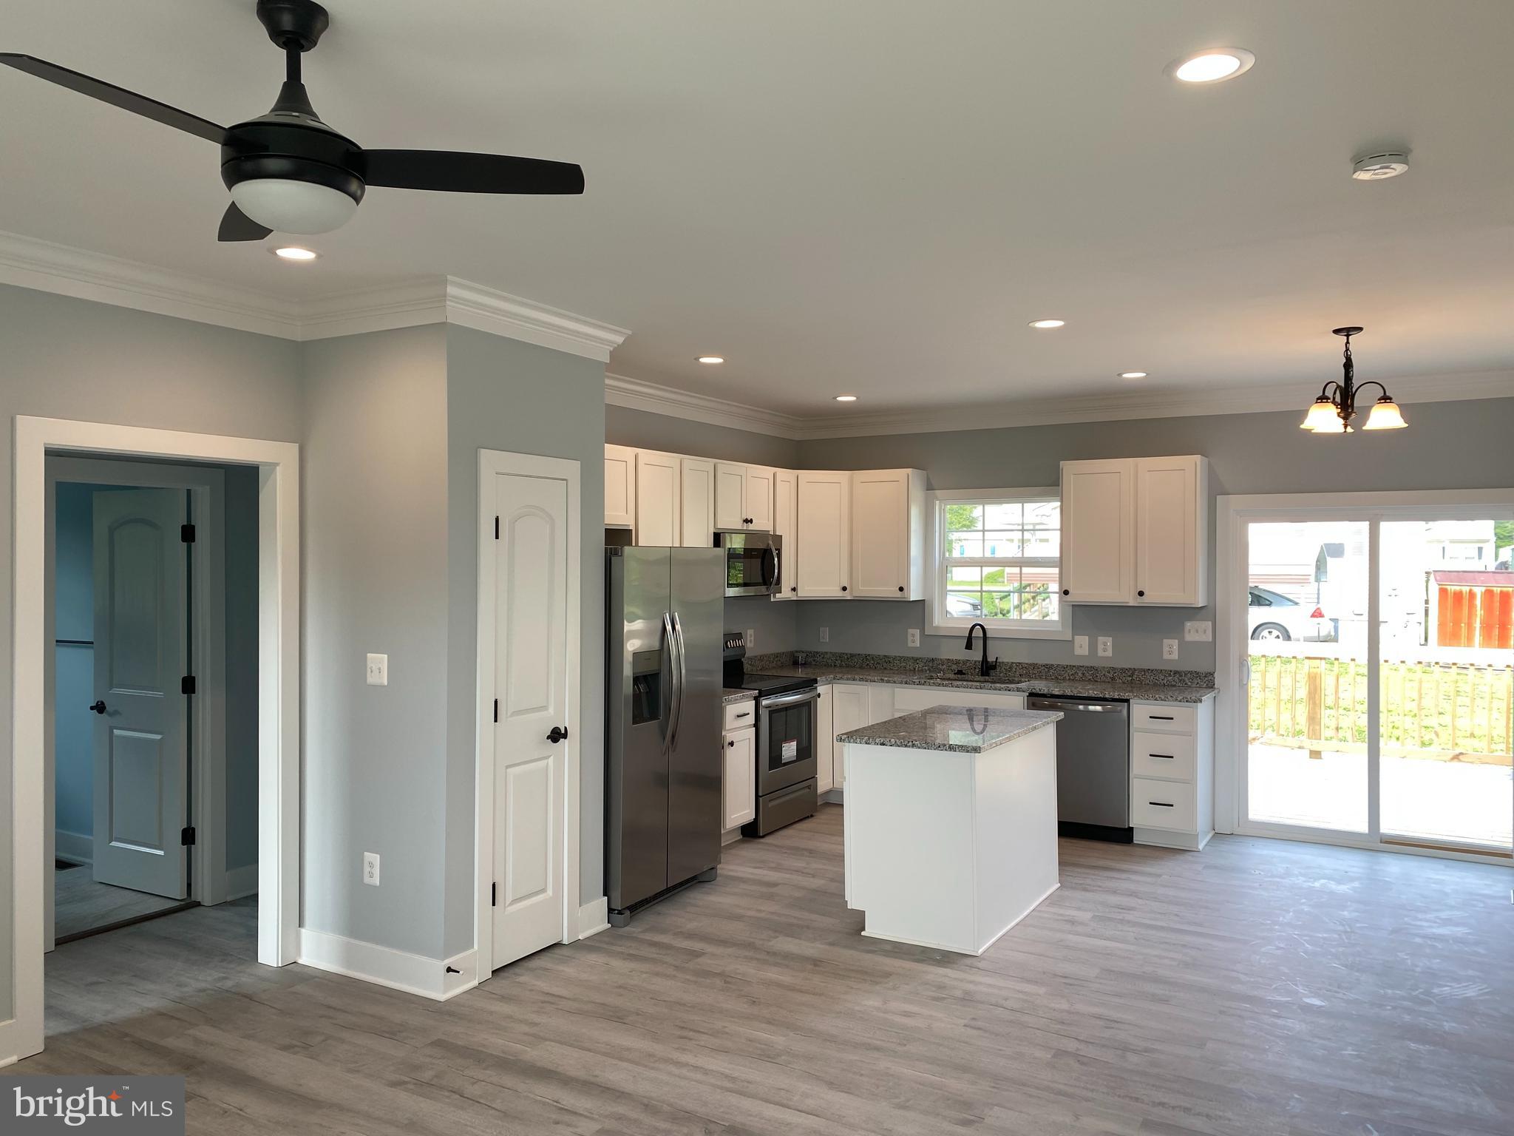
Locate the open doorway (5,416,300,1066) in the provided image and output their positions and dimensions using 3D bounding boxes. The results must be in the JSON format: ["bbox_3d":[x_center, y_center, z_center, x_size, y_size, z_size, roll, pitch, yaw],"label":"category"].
[{"bbox_3d":[-2.249,0.567,4.306,0.148,2.157,1.109,0,0,31],"label":"open doorway"}]

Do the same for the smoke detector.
[{"bbox_3d":[1.600,-1.039,2.922,0.136,0.046,0.136,0,0,30],"label":"smoke detector"}]

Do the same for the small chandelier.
[{"bbox_3d":[2.710,-0.851,5.215,0.505,0.486,0.505,0,0,31],"label":"small chandelier"}]

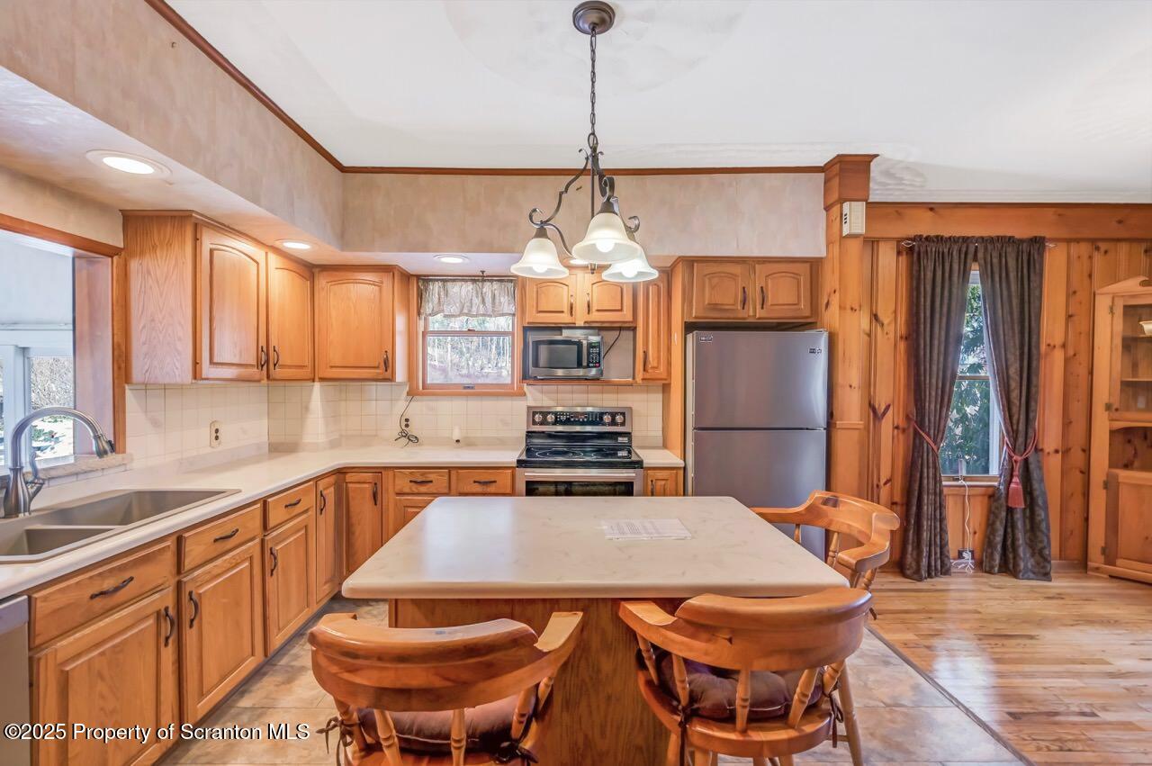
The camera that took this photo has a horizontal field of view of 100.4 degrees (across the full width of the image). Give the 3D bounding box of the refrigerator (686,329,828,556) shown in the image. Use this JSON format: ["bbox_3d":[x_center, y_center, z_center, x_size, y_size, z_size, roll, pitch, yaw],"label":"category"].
[{"bbox_3d":[1.048,0.534,3.102,0.757,1.675,0.735,0,1,0],"label":"refrigerator"}]

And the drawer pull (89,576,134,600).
[{"bbox_3d":[-1.405,0.620,1.458,0.030,0.020,0.134,0,1,0],"label":"drawer pull"}]

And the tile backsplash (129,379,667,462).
[{"bbox_3d":[-0.709,0.217,2.876,2.720,0.425,1.350,0,1,0],"label":"tile backsplash"}]

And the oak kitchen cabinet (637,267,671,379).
[{"bbox_3d":[0.525,-0.385,3.375,0.245,0.762,0.325,0,1,0],"label":"oak kitchen cabinet"}]

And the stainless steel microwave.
[{"bbox_3d":[-0.067,-0.169,3.298,0.476,0.269,0.360,0,1,0],"label":"stainless steel microwave"}]

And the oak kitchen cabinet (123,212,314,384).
[{"bbox_3d":[-1.897,-0.394,2.697,0.325,0.780,1.020,0,1,0],"label":"oak kitchen cabinet"}]

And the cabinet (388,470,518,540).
[{"bbox_3d":[-0.757,0.909,3.196,0.781,0.822,0.605,0,1,0],"label":"cabinet"}]

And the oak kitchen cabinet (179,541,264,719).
[{"bbox_3d":[-1.710,0.982,1.938,0.610,0.595,0.473,0,1,0],"label":"oak kitchen cabinet"}]

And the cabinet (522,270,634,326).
[{"bbox_3d":[0.016,-0.576,3.339,0.750,0.392,0.310,0,1,0],"label":"cabinet"}]

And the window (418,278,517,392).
[{"bbox_3d":[-0.807,-0.358,3.562,0.743,0.835,0.120,0,1,0],"label":"window"}]

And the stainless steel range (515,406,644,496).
[{"bbox_3d":[0.015,0.781,3.182,0.765,1.214,0.700,0,1,0],"label":"stainless steel range"}]

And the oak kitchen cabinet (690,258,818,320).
[{"bbox_3d":[1.081,-0.574,3.217,0.800,0.392,0.560,0,1,0],"label":"oak kitchen cabinet"}]

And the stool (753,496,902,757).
[{"bbox_3d":[0.836,0.911,1.743,0.520,0.950,0.590,0,1,-18],"label":"stool"}]

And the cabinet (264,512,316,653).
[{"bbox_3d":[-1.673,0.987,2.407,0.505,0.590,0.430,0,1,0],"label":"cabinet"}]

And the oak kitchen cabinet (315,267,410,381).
[{"bbox_3d":[-1.467,-0.392,3.337,0.555,0.764,0.310,0,1,0],"label":"oak kitchen cabinet"}]

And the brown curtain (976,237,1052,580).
[{"bbox_3d":[3.122,0.172,3.444,0.495,2.450,0.165,0,1,0],"label":"brown curtain"}]

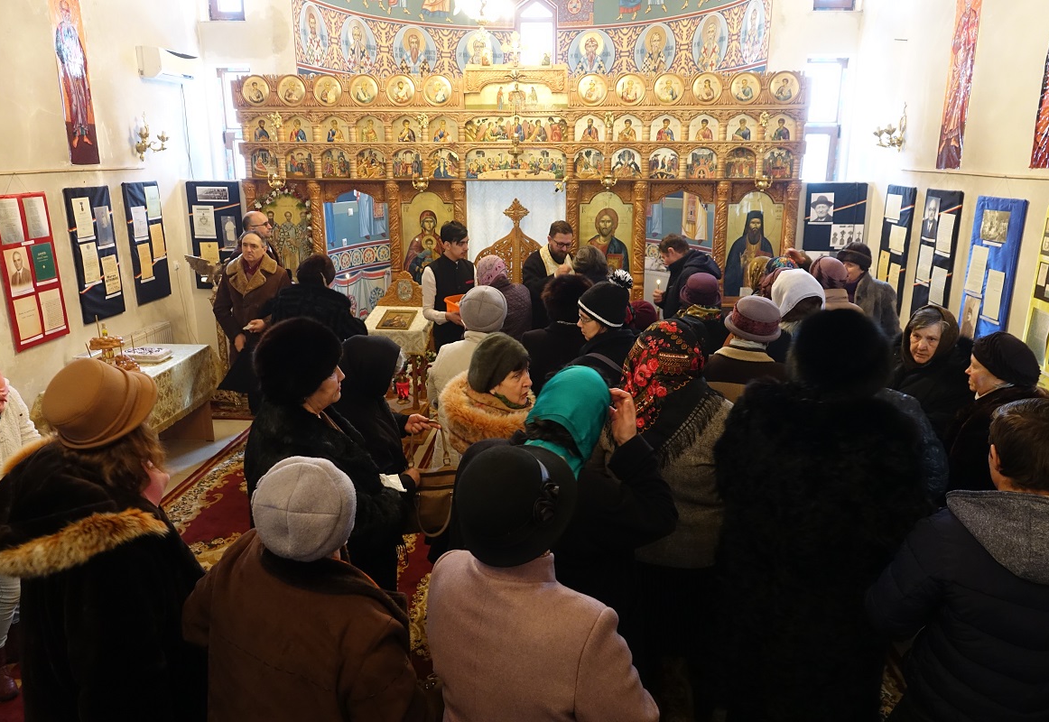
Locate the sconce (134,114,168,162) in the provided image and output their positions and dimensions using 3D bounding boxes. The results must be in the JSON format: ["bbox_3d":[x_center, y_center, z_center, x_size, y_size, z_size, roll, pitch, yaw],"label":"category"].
[{"bbox_3d":[-3.145,-1.881,6.068,0.210,0.420,0.340,1,15,3],"label":"sconce"}]

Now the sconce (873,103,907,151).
[{"bbox_3d":[3.032,-1.936,5.980,0.210,0.430,0.340,1,15,3],"label":"sconce"}]

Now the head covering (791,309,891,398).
[{"bbox_3d":[0.952,-0.023,2.172,0.290,0.230,0.290,-1,15,-5],"label":"head covering"}]

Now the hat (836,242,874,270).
[{"bbox_3d":[2.239,-0.713,4.905,0.250,0.180,0.220,-8,17,-26],"label":"hat"}]

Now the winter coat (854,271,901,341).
[{"bbox_3d":[2.744,-0.207,5.783,0.420,1.000,0.500,2,15,6],"label":"winter coat"}]

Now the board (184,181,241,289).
[{"bbox_3d":[-2.891,-1.184,6.839,0.495,1.000,0.050,0,16,1],"label":"board"}]

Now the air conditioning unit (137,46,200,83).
[{"bbox_3d":[-3.150,-2.633,6.465,0.200,0.260,0.770,0,16,1],"label":"air conditioning unit"}]

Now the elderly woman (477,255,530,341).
[{"bbox_3d":[-0.121,0.122,4.712,0.520,1.623,0.400,-10,18,-31],"label":"elderly woman"}]

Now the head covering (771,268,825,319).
[{"bbox_3d":[1.447,-0.361,3.840,0.230,0.260,0.260,-7,17,-24],"label":"head covering"}]

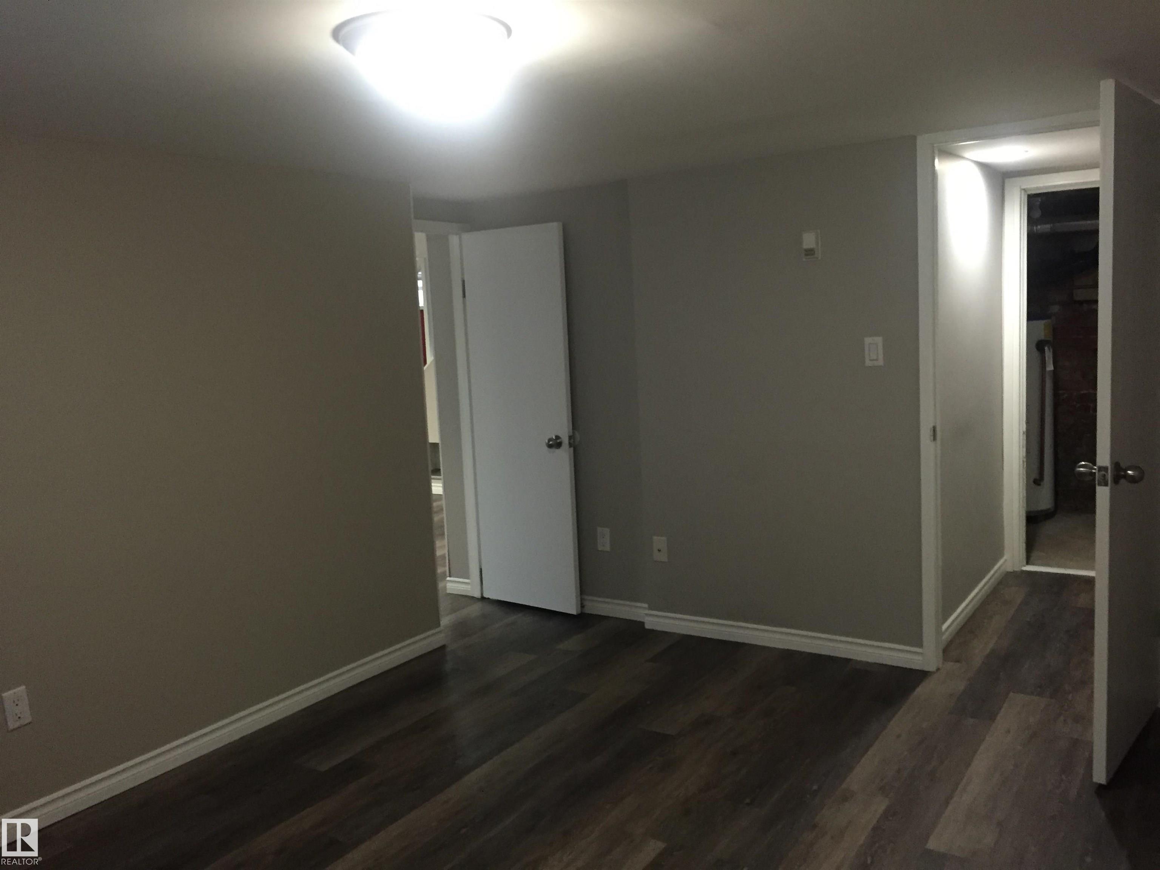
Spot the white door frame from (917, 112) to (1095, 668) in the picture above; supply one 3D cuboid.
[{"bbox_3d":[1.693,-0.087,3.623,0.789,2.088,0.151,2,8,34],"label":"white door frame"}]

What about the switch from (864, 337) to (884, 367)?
[{"bbox_3d":[1.171,-0.331,3.868,0.072,0.114,0.010,2,8,34],"label":"switch"}]

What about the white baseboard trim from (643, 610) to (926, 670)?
[{"bbox_3d":[0.850,0.888,4.269,1.287,0.090,0.016,2,8,34],"label":"white baseboard trim"}]

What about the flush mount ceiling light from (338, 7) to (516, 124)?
[{"bbox_3d":[-0.336,-0.794,2.096,0.382,0.140,0.382,-3,7,0],"label":"flush mount ceiling light"}]

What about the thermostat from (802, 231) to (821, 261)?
[{"bbox_3d":[0.938,-0.767,3.947,0.071,0.114,0.030,2,8,34],"label":"thermostat"}]

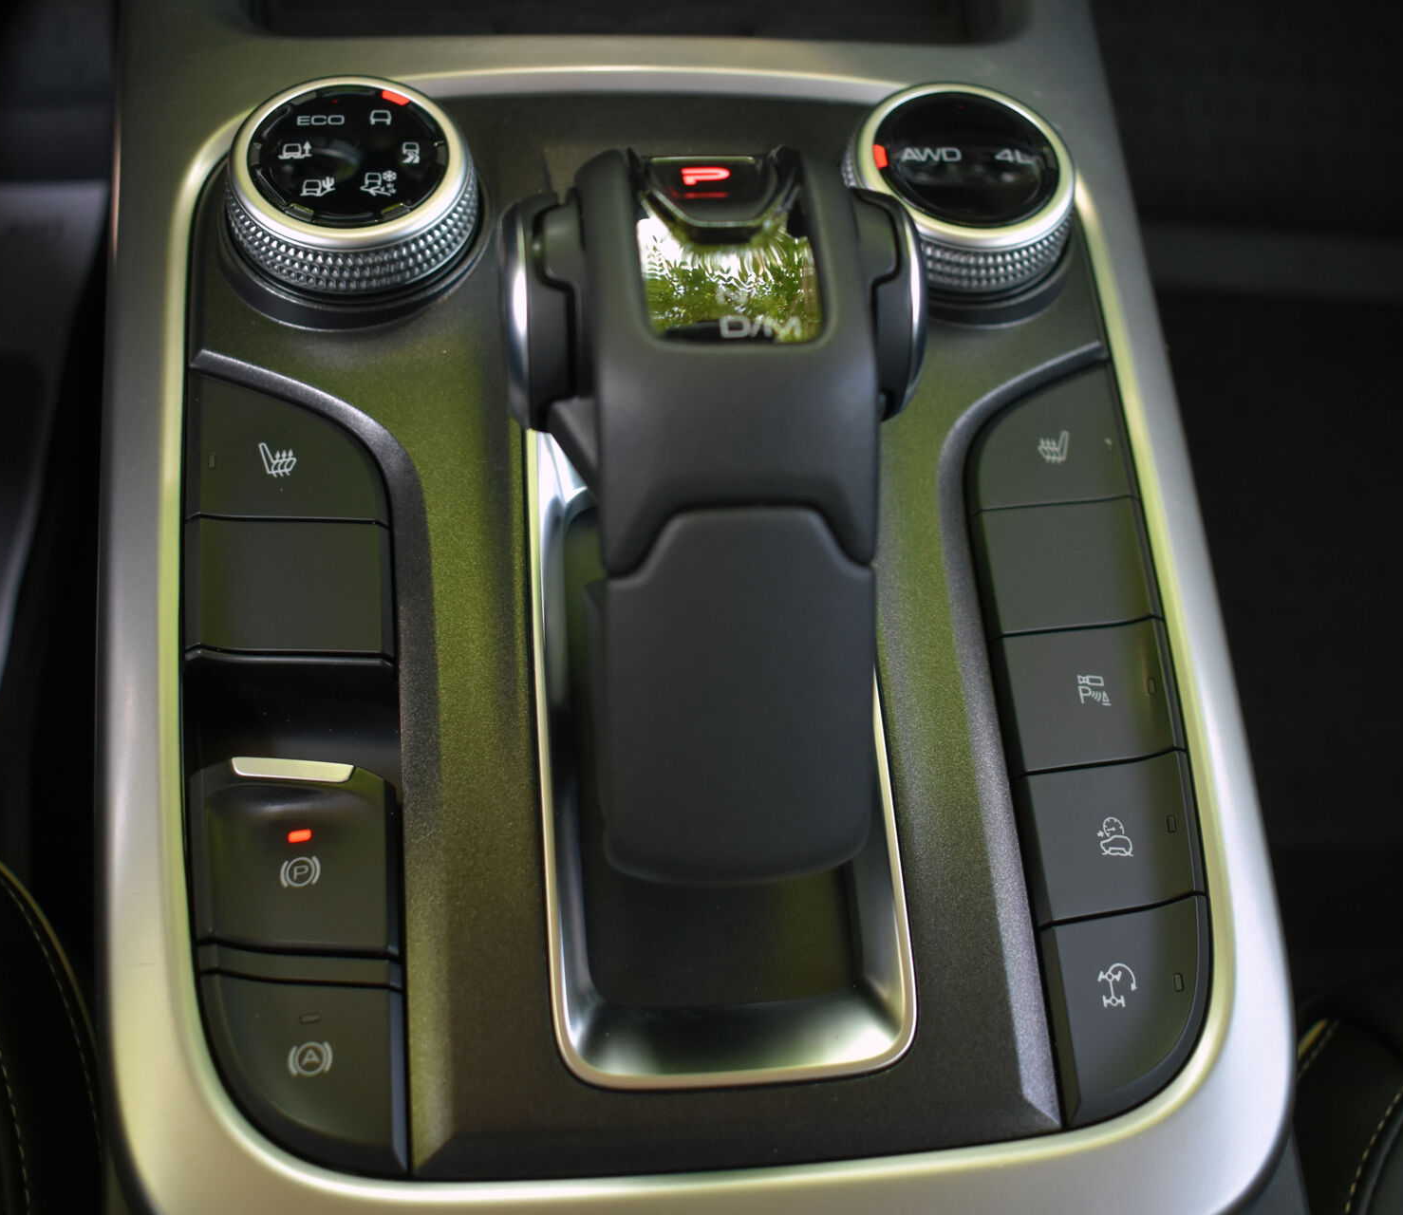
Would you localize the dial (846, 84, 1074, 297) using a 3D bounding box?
[{"bbox_3d":[0.058,-0.096,0.388,0.053,0.015,0.053,-1,59,-7],"label":"dial"}]

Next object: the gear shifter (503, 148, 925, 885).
[{"bbox_3d":[0.003,-0.016,0.307,0.073,0.076,0.126,-1,59,-7],"label":"gear shifter"}]

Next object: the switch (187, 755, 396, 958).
[{"bbox_3d":[-0.073,0.045,0.311,0.036,0.013,0.033,-1,64,-7],"label":"switch"}]

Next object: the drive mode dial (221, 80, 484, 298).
[{"bbox_3d":[-0.075,-0.092,0.368,0.053,0.015,0.053,-1,59,-7],"label":"drive mode dial"}]

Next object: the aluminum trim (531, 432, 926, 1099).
[{"bbox_3d":[0.000,0.017,0.339,0.065,0.013,0.151,-1,62,-7],"label":"aluminum trim"}]

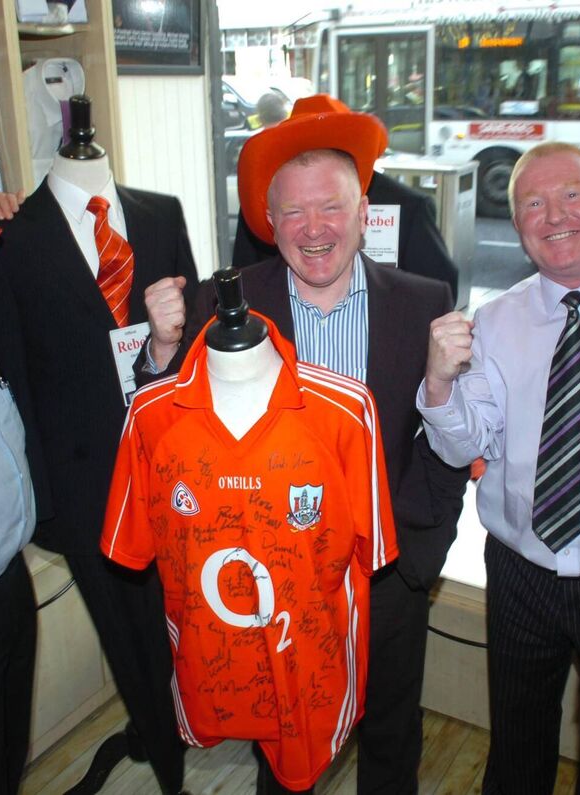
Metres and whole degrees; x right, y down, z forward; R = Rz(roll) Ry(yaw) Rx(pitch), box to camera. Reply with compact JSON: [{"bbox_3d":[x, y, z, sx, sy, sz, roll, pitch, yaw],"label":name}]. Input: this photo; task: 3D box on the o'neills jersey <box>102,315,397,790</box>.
[{"bbox_3d":[-0.067,0.281,1.447,0.490,0.790,0.270,-1,18,0],"label":"o'neills jersey"}]

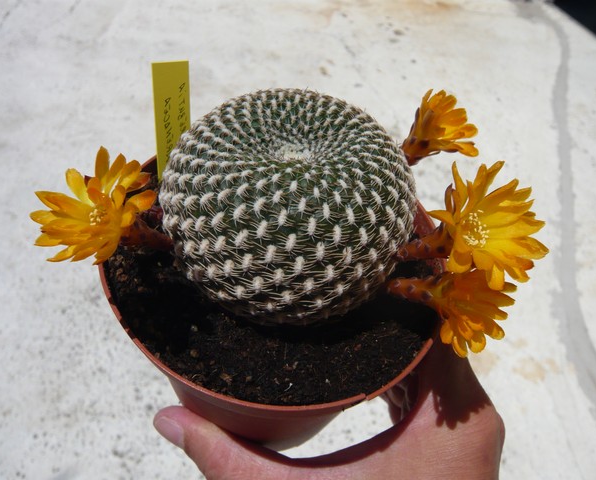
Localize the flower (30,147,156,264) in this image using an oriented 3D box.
[{"bbox_3d":[-0.071,-0.011,0.183,0.040,0.028,0.042,-42,53,10],"label":"flower"}]

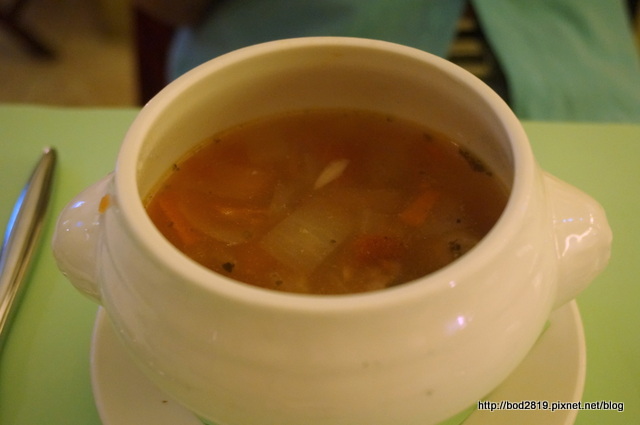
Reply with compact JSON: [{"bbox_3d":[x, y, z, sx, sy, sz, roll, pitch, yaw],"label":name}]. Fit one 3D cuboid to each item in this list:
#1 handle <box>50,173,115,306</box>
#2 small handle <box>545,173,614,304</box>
[{"bbox_3d":[-0.072,0.008,0.248,0.023,0.040,0.040,-1,45,0],"label":"handle"},{"bbox_3d":[0.076,0.008,0.251,0.023,0.040,0.040,-1,45,0],"label":"small handle"}]

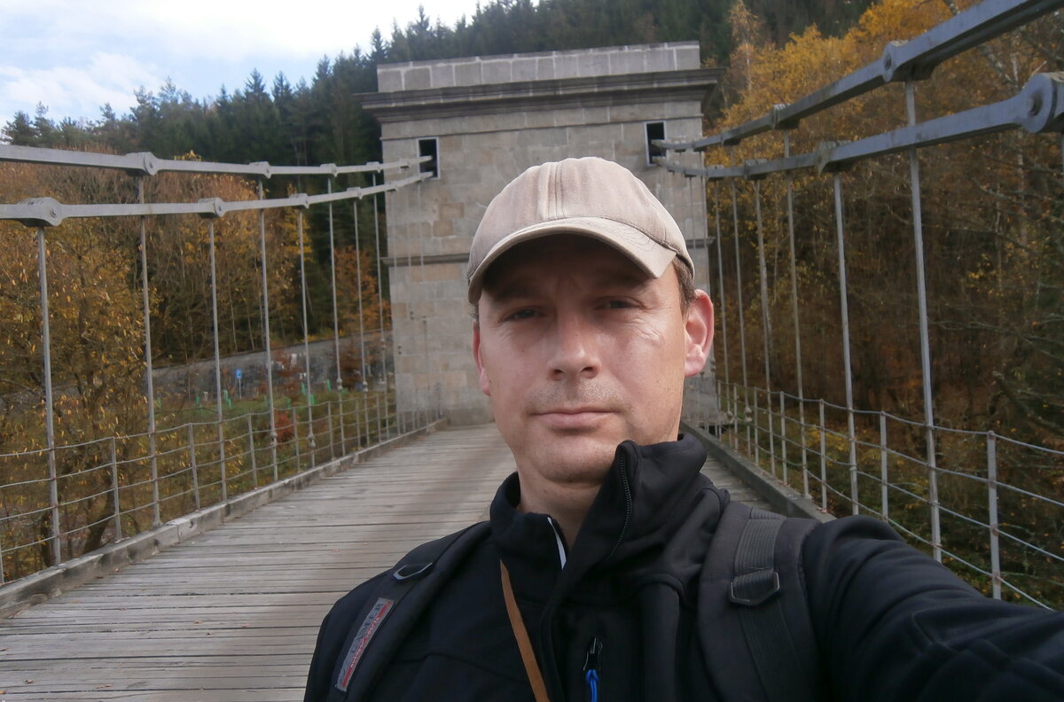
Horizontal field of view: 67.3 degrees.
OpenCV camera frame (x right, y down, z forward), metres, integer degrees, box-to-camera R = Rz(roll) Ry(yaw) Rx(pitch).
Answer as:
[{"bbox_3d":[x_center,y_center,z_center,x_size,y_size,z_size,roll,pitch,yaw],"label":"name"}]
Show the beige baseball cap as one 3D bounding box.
[{"bbox_3d":[0.031,-0.096,0.610,0.177,0.122,0.270,-5,-4,11],"label":"beige baseball cap"}]

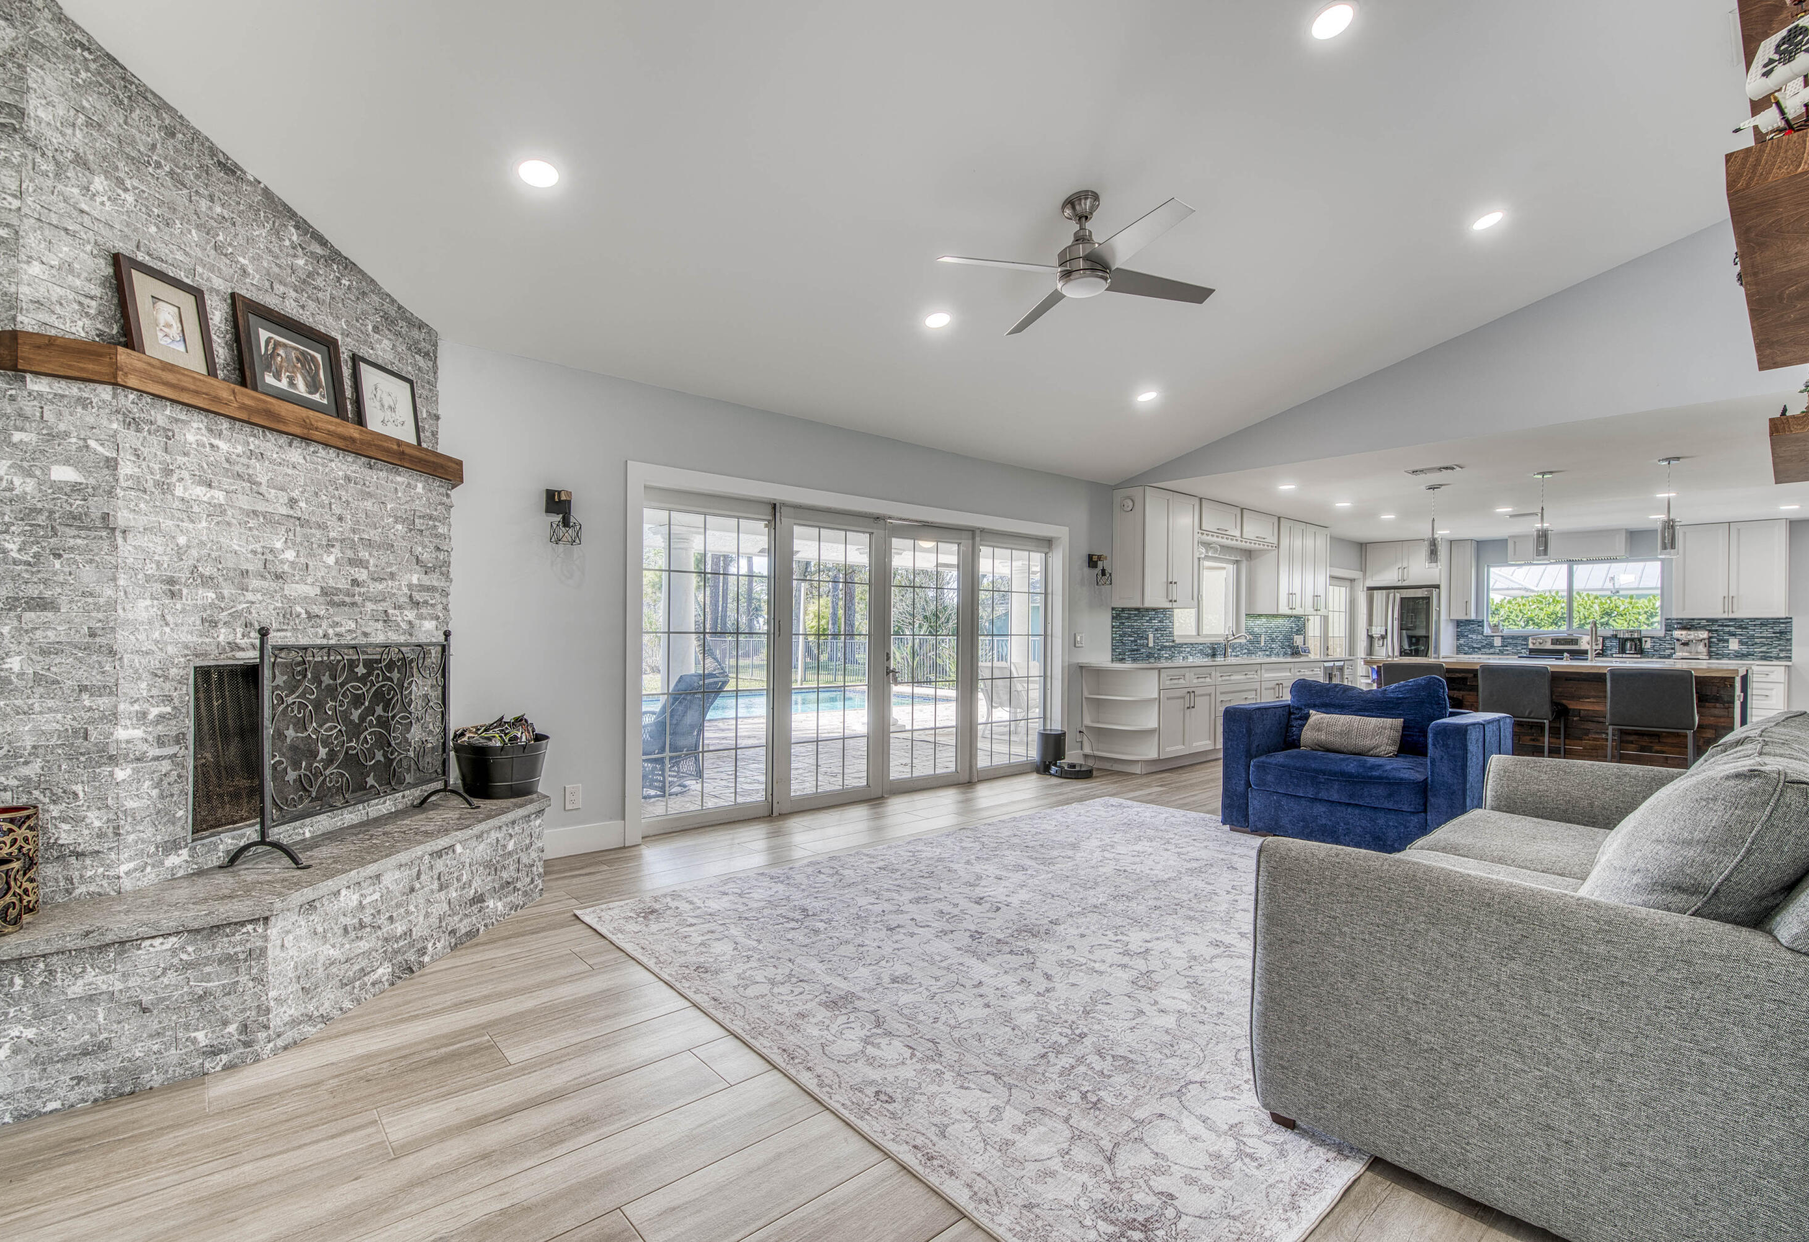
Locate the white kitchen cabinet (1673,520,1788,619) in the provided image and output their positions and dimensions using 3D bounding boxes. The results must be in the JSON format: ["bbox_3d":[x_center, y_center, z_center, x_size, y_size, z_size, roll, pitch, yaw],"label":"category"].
[{"bbox_3d":[9.383,-0.567,8.817,0.326,1.067,0.869,1,-1,-40],"label":"white kitchen cabinet"}]

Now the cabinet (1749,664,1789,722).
[{"bbox_3d":[9.348,0.942,8.599,0.620,0.871,0.600,1,-1,-40],"label":"cabinet"}]

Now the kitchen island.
[{"bbox_3d":[5.183,0.807,6.309,1.080,0.930,2.213,1,-1,-41],"label":"kitchen island"}]

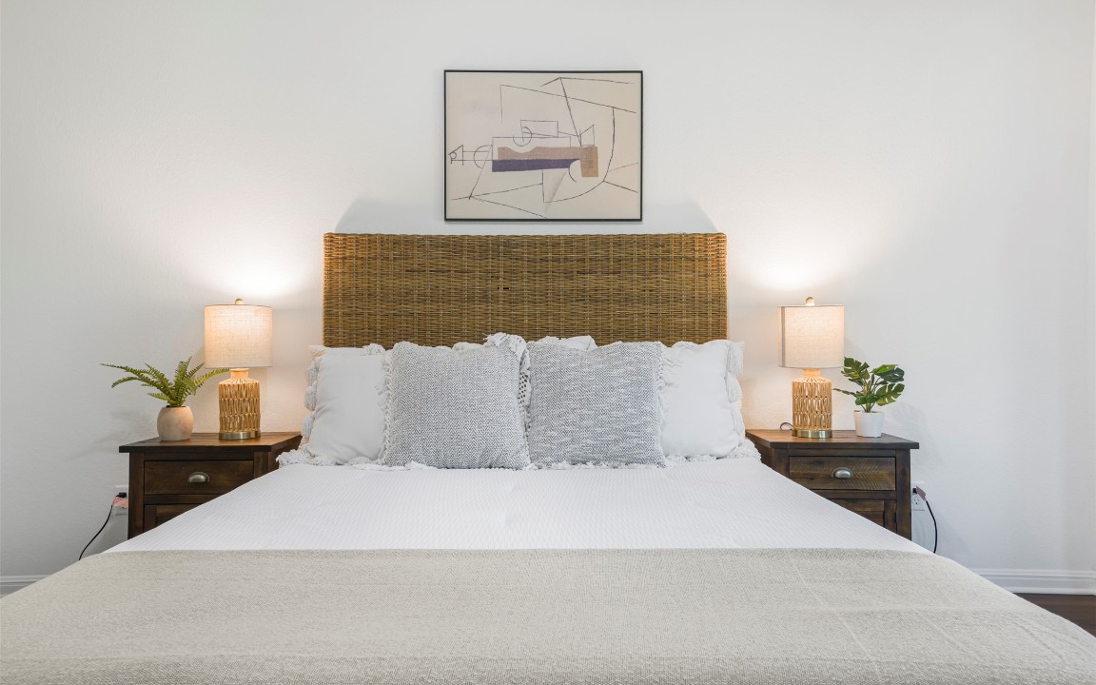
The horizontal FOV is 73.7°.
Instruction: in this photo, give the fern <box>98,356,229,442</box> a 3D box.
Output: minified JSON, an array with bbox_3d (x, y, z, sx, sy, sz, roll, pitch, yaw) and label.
[{"bbox_3d":[-1.405,0.206,2.677,0.460,0.308,0.340,0,-1,-1],"label":"fern"}]

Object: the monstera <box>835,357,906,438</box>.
[{"bbox_3d":[1.232,0.208,2.787,0.273,0.307,0.230,0,-1,-1],"label":"monstera"}]

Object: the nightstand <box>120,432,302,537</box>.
[{"bbox_3d":[-1.226,0.700,2.746,0.520,0.678,0.430,0,-1,-1],"label":"nightstand"}]

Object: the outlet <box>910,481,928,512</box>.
[{"bbox_3d":[1.530,0.640,3.031,0.072,0.118,0.010,0,-1,-1],"label":"outlet"}]

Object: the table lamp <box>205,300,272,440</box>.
[{"bbox_3d":[-1.179,0.097,2.782,0.258,0.528,0.258,0,-1,-1],"label":"table lamp"}]

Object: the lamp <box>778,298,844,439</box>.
[{"bbox_3d":[1.012,0.094,2.805,0.254,0.535,0.254,0,-1,-1],"label":"lamp"}]

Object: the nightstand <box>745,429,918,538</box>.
[{"bbox_3d":[1.050,0.699,2.790,0.525,0.680,0.425,0,-1,-1],"label":"nightstand"}]

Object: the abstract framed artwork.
[{"bbox_3d":[-0.016,-0.808,3.010,0.812,0.616,0.027,0,0,-1],"label":"abstract framed artwork"}]

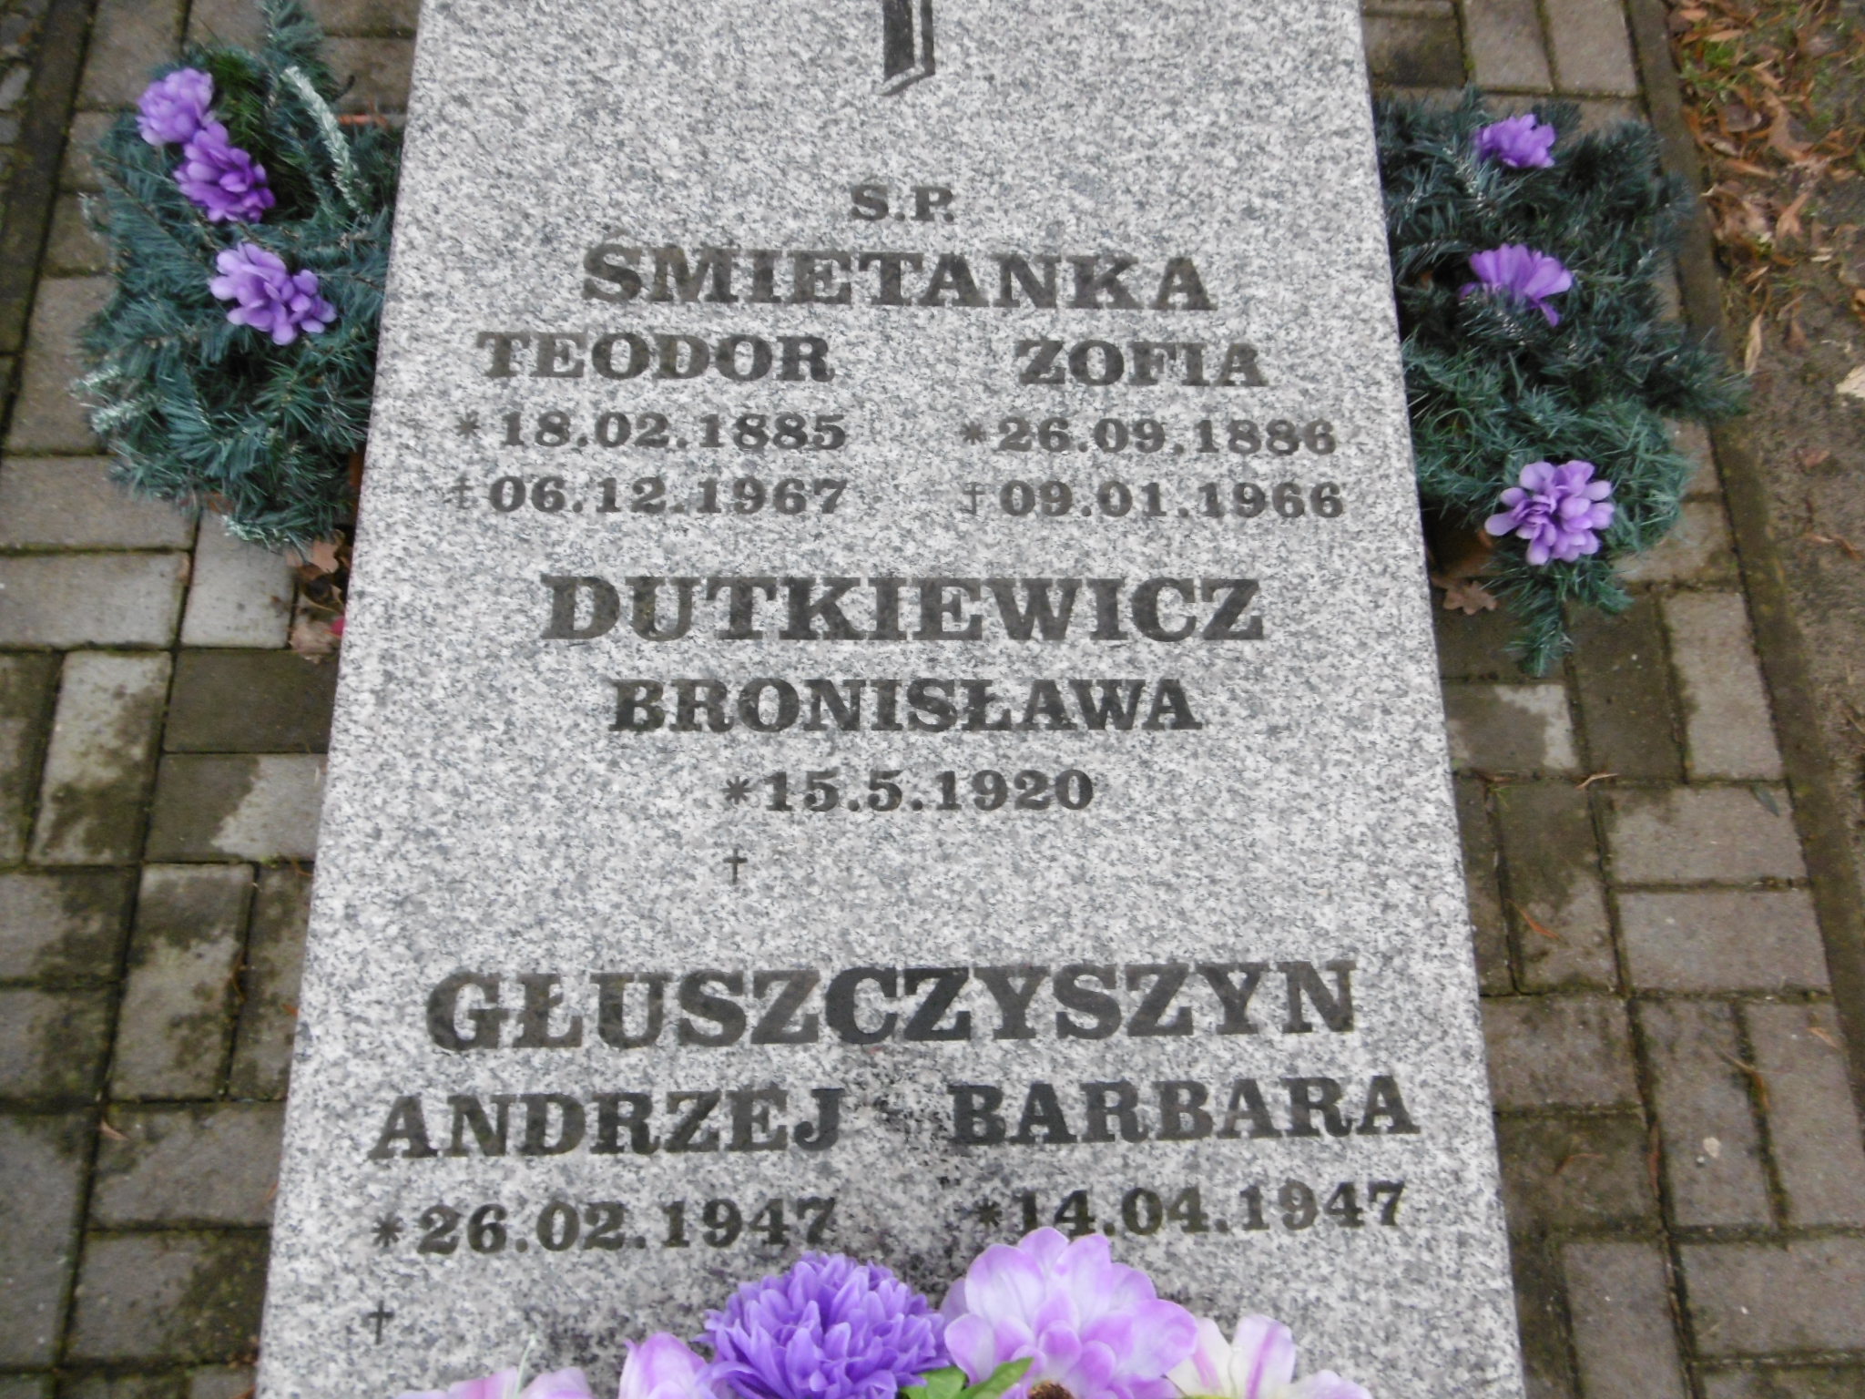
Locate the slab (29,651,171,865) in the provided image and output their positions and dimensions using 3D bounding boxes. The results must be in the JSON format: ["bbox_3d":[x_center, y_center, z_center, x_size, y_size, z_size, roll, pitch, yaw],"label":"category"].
[{"bbox_3d":[-0.748,0.058,1.196,0.096,0.060,0.196,-1,73,-2],"label":"slab"}]

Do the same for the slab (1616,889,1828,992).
[{"bbox_3d":[0.721,0.229,1.218,0.189,0.060,0.096,0,74,-5],"label":"slab"}]

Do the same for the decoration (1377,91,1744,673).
[{"bbox_3d":[0.572,-0.318,1.237,0.333,0.190,0.545,0,73,-3],"label":"decoration"}]

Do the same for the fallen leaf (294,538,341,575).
[{"bbox_3d":[-0.578,-0.134,1.215,0.043,0.015,0.037,-1,73,-2],"label":"fallen leaf"}]

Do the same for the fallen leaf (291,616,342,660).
[{"bbox_3d":[-0.570,-0.057,1.194,0.046,0.015,0.043,-1,73,-2],"label":"fallen leaf"}]

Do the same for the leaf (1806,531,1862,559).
[{"bbox_3d":[0.918,-0.161,1.314,0.059,0.010,0.019,27,73,3],"label":"leaf"}]

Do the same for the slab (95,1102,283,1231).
[{"bbox_3d":[-0.593,0.391,1.097,0.191,0.060,0.096,-1,73,-2],"label":"slab"}]

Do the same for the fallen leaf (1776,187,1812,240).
[{"bbox_3d":[0.950,-0.535,1.426,0.029,0.012,0.081,22,73,2],"label":"fallen leaf"}]

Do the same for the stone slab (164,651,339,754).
[{"bbox_3d":[-0.601,0.009,1.215,0.191,0.060,0.096,-1,73,-2],"label":"stone slab"}]

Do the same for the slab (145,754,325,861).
[{"bbox_3d":[-0.599,0.104,1.185,0.191,0.060,0.096,-1,73,-2],"label":"slab"}]

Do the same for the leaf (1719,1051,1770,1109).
[{"bbox_3d":[0.727,0.333,1.151,0.019,0.010,0.065,-35,79,-13],"label":"leaf"}]

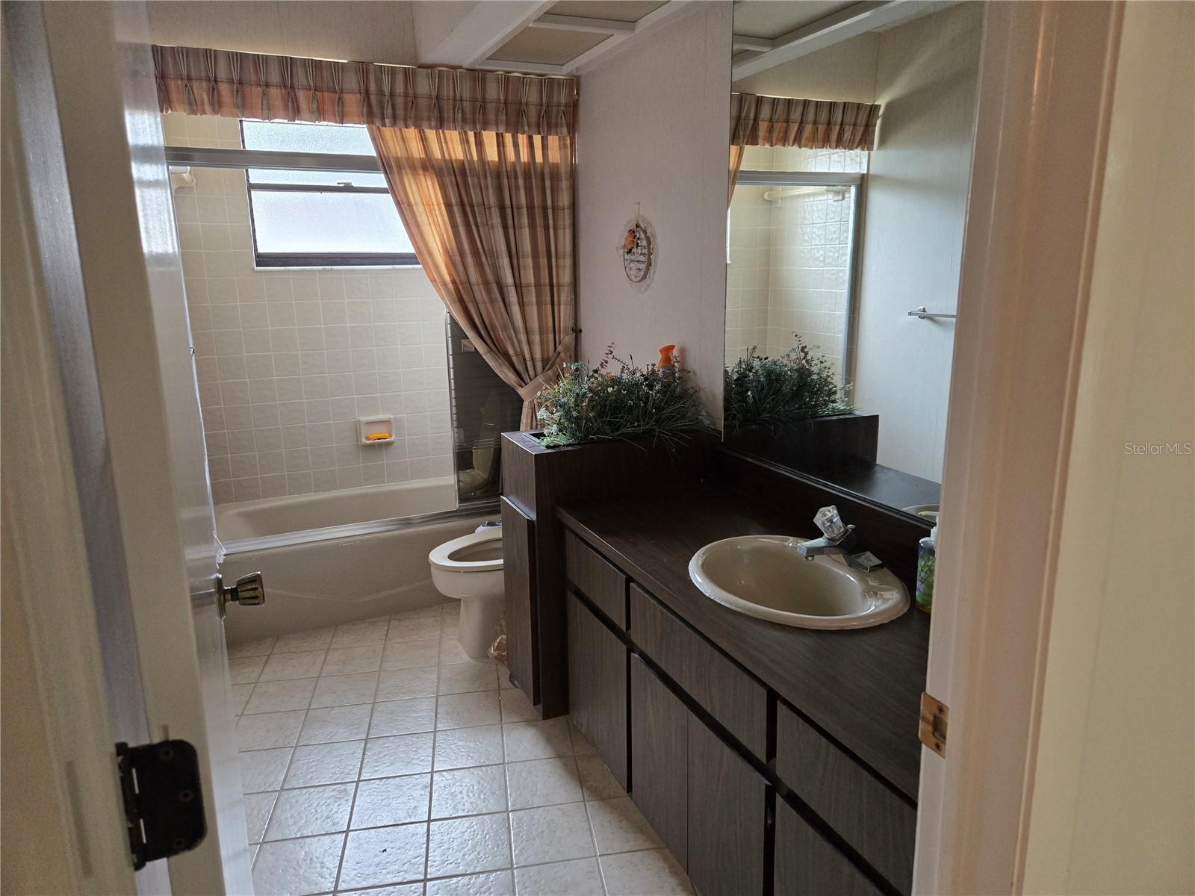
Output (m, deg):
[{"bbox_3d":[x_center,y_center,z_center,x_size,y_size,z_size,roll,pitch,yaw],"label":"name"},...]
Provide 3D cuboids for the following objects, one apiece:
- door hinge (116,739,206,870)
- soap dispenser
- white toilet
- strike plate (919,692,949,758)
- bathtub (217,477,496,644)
[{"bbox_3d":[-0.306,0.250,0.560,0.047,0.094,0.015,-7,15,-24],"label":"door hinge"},{"bbox_3d":[0.654,0.231,1.525,0.048,0.170,0.068,-7,15,-24],"label":"soap dispenser"},{"bbox_3d":[-0.258,0.355,2.948,0.740,0.750,0.460,-7,15,-24],"label":"white toilet"},{"bbox_3d":[0.340,0.281,0.802,0.006,0.057,0.036,-7,15,-24],"label":"strike plate"},{"bbox_3d":[-0.909,0.423,3.555,1.515,0.360,0.745,-7,15,-24],"label":"bathtub"}]

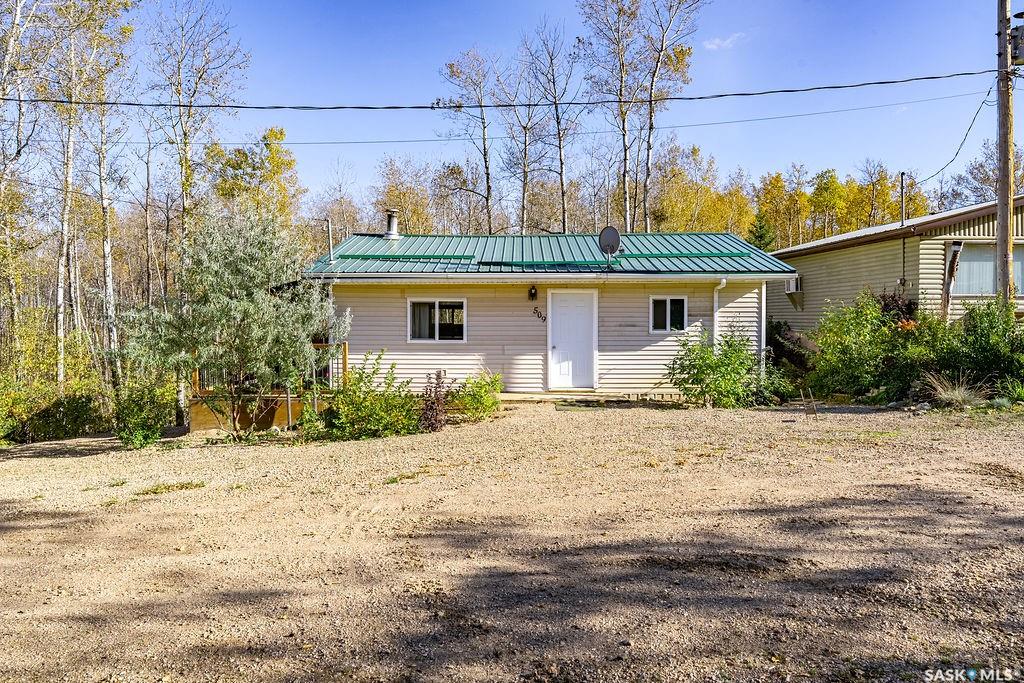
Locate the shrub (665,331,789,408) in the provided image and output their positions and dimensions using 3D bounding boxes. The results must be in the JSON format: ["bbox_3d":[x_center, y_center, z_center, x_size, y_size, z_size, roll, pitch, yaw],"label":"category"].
[{"bbox_3d":[4.253,0.529,14.100,2.458,1.494,1.600,0,0,0],"label":"shrub"}]

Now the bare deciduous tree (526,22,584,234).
[{"bbox_3d":[1.713,-5.658,28.000,2.283,14.117,2.283,0,0,0],"label":"bare deciduous tree"}]

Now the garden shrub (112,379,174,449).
[{"bbox_3d":[-6.769,1.297,13.100,1.179,1.231,1.100,0,0,0],"label":"garden shrub"}]

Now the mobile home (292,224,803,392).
[{"bbox_3d":[0.830,-0.880,19.100,10.100,4.150,8.700,0,0,0],"label":"mobile home"}]

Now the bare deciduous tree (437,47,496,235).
[{"bbox_3d":[-1.779,-5.027,27.800,2.189,12.853,2.189,0,0,0],"label":"bare deciduous tree"}]

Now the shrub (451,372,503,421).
[{"bbox_3d":[-0.640,1.002,13.200,1.002,0.927,0.950,0,0,0],"label":"shrub"}]

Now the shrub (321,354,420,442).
[{"bbox_3d":[-2.469,0.930,12.500,1.722,1.474,1.500,0,0,0],"label":"shrub"}]

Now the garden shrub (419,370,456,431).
[{"bbox_3d":[-1.320,1.048,12.600,0.602,1.069,0.650,0,0,0],"label":"garden shrub"}]

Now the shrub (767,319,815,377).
[{"bbox_3d":[6.500,0.300,17.000,1.300,1.700,1.250,0,0,0],"label":"shrub"}]

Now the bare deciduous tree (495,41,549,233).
[{"bbox_3d":[0.377,-5.268,28.200,2.141,13.335,2.141,0,0,0],"label":"bare deciduous tree"}]

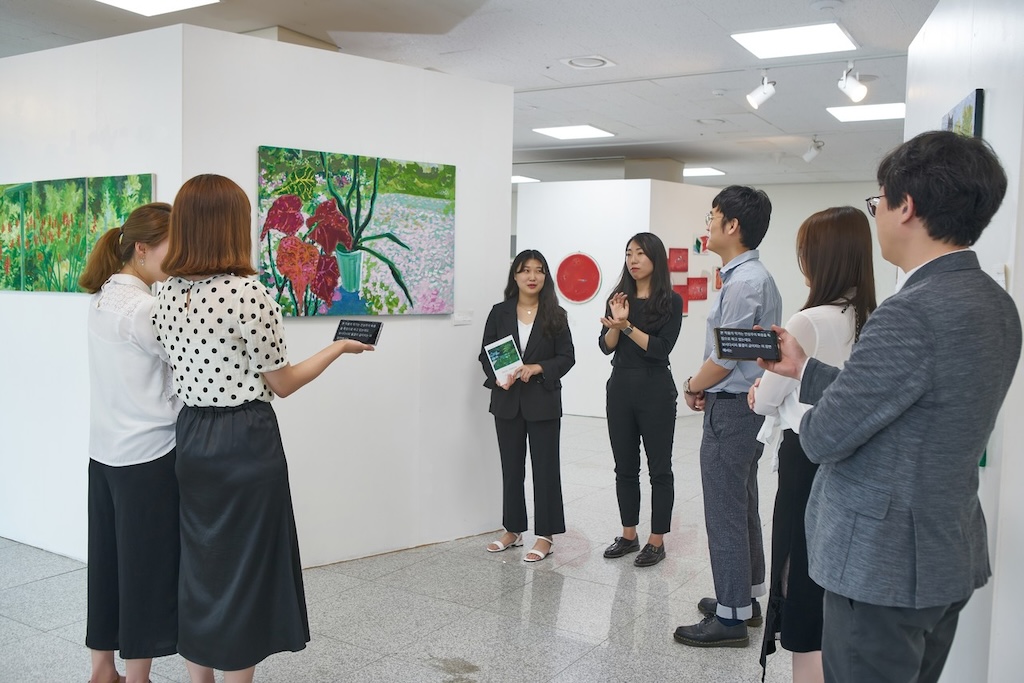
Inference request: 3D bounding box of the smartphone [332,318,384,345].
[{"bbox_3d":[-0.477,-0.029,2.820,0.155,0.075,0.009,4,-24,25],"label":"smartphone"}]

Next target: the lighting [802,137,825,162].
[{"bbox_3d":[2.811,-1.795,8.520,0.190,0.250,0.120,3,4,25],"label":"lighting"}]

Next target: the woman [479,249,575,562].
[{"bbox_3d":[0.086,0.310,4.750,0.470,1.574,0.340,2,4,9],"label":"woman"}]

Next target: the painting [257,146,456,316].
[{"bbox_3d":[-0.728,-0.511,4.460,1.090,0.775,0.032,-2,5,-39],"label":"painting"}]

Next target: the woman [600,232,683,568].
[{"bbox_3d":[0.667,0.286,4.631,0.410,1.667,0.350,3,4,25],"label":"woman"}]

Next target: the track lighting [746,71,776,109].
[{"bbox_3d":[1.633,-1.654,5.979,0.190,0.250,0.120,2,4,5],"label":"track lighting"}]

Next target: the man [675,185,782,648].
[{"bbox_3d":[0.878,0.286,3.688,0.410,1.809,0.480,3,4,16],"label":"man"}]

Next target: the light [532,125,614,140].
[{"bbox_3d":[0.589,-1.989,8.608,0.600,0.040,0.600,4,4,30],"label":"light"}]

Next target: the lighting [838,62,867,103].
[{"bbox_3d":[2.115,-1.621,5.664,0.120,0.250,0.190,0,4,-19],"label":"lighting"}]

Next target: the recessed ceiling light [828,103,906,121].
[{"bbox_3d":[2.896,-1.841,7.298,0.600,0.040,0.600,4,4,30],"label":"recessed ceiling light"}]

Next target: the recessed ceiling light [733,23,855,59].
[{"bbox_3d":[1.631,-1.735,5.234,0.600,0.040,0.600,4,4,30],"label":"recessed ceiling light"}]

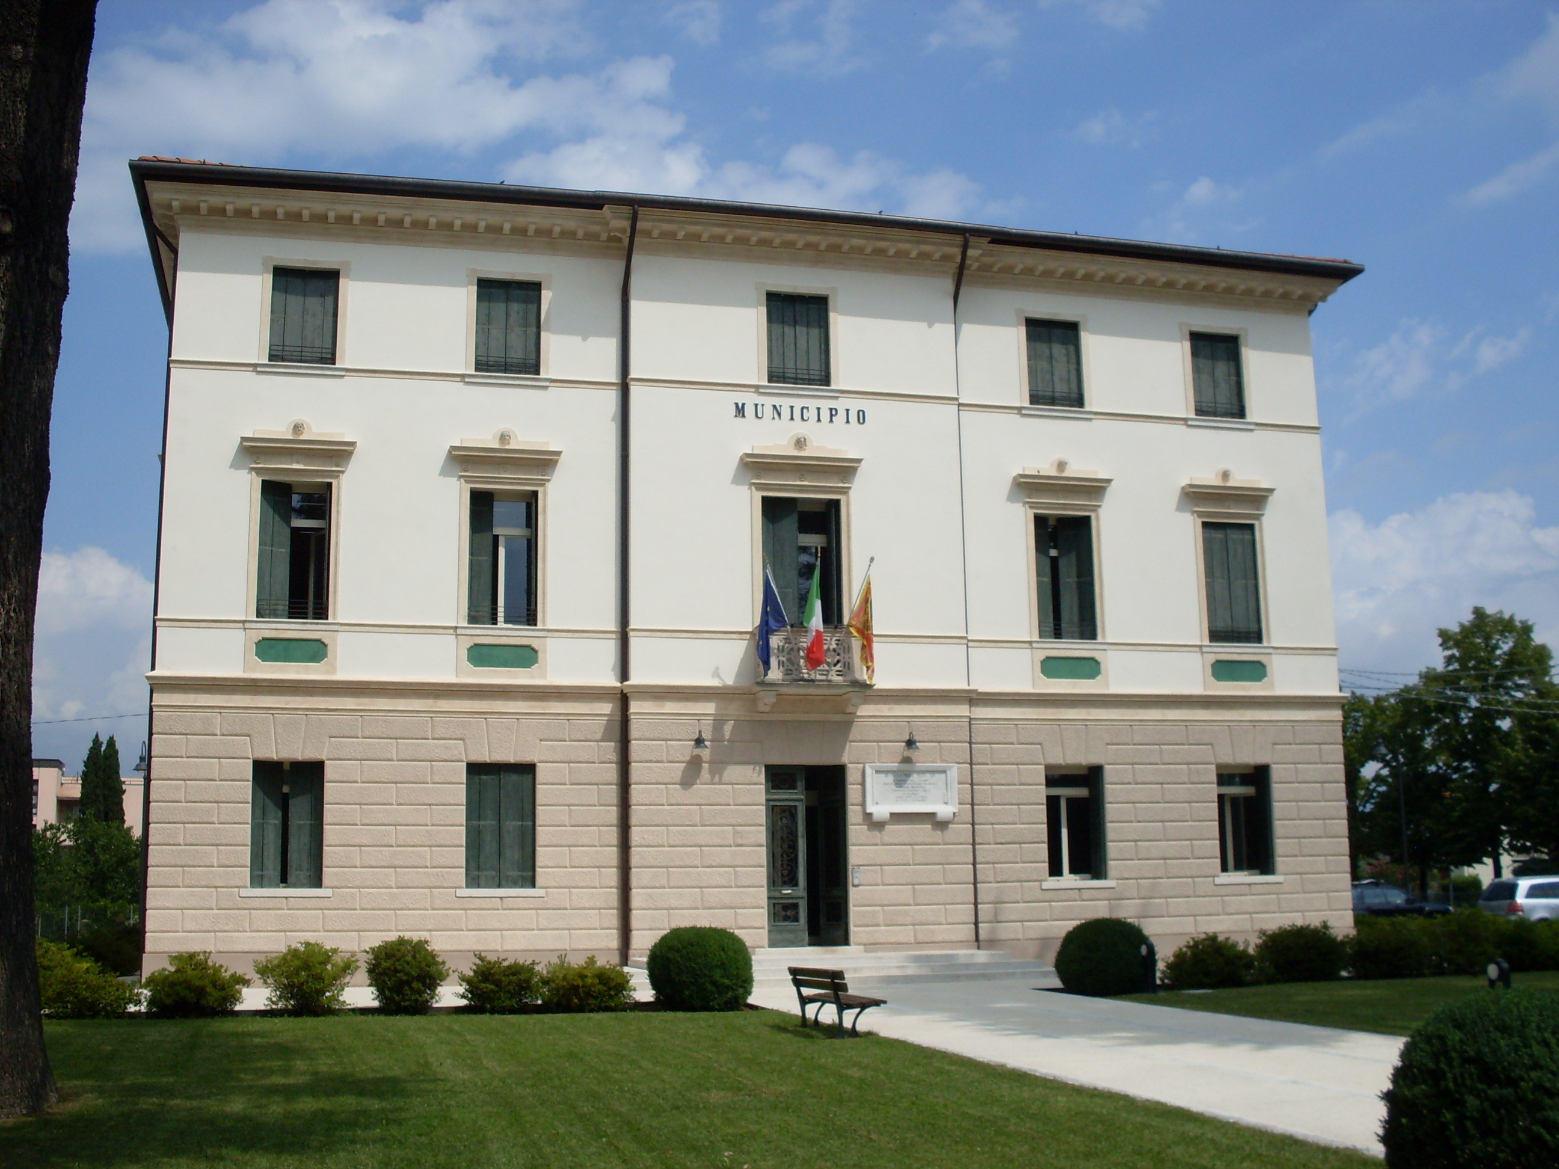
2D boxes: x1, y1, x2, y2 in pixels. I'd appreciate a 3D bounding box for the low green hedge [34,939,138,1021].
[{"bbox_3d":[-9.012,5.088,22.100,1.526,1.023,1.300,2,-11,-14],"label":"low green hedge"}]

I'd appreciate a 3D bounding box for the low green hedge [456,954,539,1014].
[{"bbox_3d":[-4.060,5.762,24.773,1.189,0.804,1.100,2,-11,-14],"label":"low green hedge"}]

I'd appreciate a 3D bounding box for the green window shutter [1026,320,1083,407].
[{"bbox_3d":[5.807,-4.663,36.031,1.222,1.891,0.070,2,-11,-14],"label":"green window shutter"}]

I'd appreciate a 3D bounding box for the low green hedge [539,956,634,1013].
[{"bbox_3d":[-2.563,5.311,22.756,1.255,0.711,1.130,2,-11,-15],"label":"low green hedge"}]

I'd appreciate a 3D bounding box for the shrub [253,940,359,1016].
[{"bbox_3d":[-6.919,5.749,25.049,1.514,1.014,1.350,2,-11,-14],"label":"shrub"}]

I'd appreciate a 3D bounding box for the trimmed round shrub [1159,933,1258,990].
[{"bbox_3d":[6.388,5.603,25.444,1.404,0.777,1.263,2,-11,-15],"label":"trimmed round shrub"}]

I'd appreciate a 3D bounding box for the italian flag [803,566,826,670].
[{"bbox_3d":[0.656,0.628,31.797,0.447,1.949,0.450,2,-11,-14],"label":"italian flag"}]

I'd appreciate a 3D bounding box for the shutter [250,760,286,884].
[{"bbox_3d":[-9.121,4.291,30.498,0.603,2.241,0.100,2,-11,-14],"label":"shutter"}]

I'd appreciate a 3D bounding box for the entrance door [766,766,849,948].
[{"bbox_3d":[0.479,4.712,29.749,1.449,3.121,0.200,2,-11,-15],"label":"entrance door"}]

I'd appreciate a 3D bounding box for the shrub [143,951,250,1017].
[{"bbox_3d":[-7.594,5.214,22.300,1.397,0.844,1.300,2,-11,-14],"label":"shrub"}]

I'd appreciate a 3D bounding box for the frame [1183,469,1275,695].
[{"bbox_3d":[8.715,-0.109,32.747,1.823,4.261,0.280,2,-11,-15],"label":"frame"}]

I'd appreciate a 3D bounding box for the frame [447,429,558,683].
[{"bbox_3d":[-4.788,-0.508,29.766,1.910,4.387,0.400,2,-11,-14],"label":"frame"}]

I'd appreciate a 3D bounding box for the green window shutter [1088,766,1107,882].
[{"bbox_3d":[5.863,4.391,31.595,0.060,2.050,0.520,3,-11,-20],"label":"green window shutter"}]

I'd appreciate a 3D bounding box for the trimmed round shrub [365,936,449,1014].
[{"bbox_3d":[-4.935,5.194,22.700,1.099,1.018,1.050,2,-11,-14],"label":"trimmed round shrub"}]

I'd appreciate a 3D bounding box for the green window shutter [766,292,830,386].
[{"bbox_3d":[0.383,-4.901,34.186,1.222,1.891,0.070,2,-11,-14],"label":"green window shutter"}]

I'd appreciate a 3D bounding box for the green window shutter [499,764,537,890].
[{"bbox_3d":[-4.810,4.461,31.549,0.624,2.241,0.060,2,-11,-14],"label":"green window shutter"}]

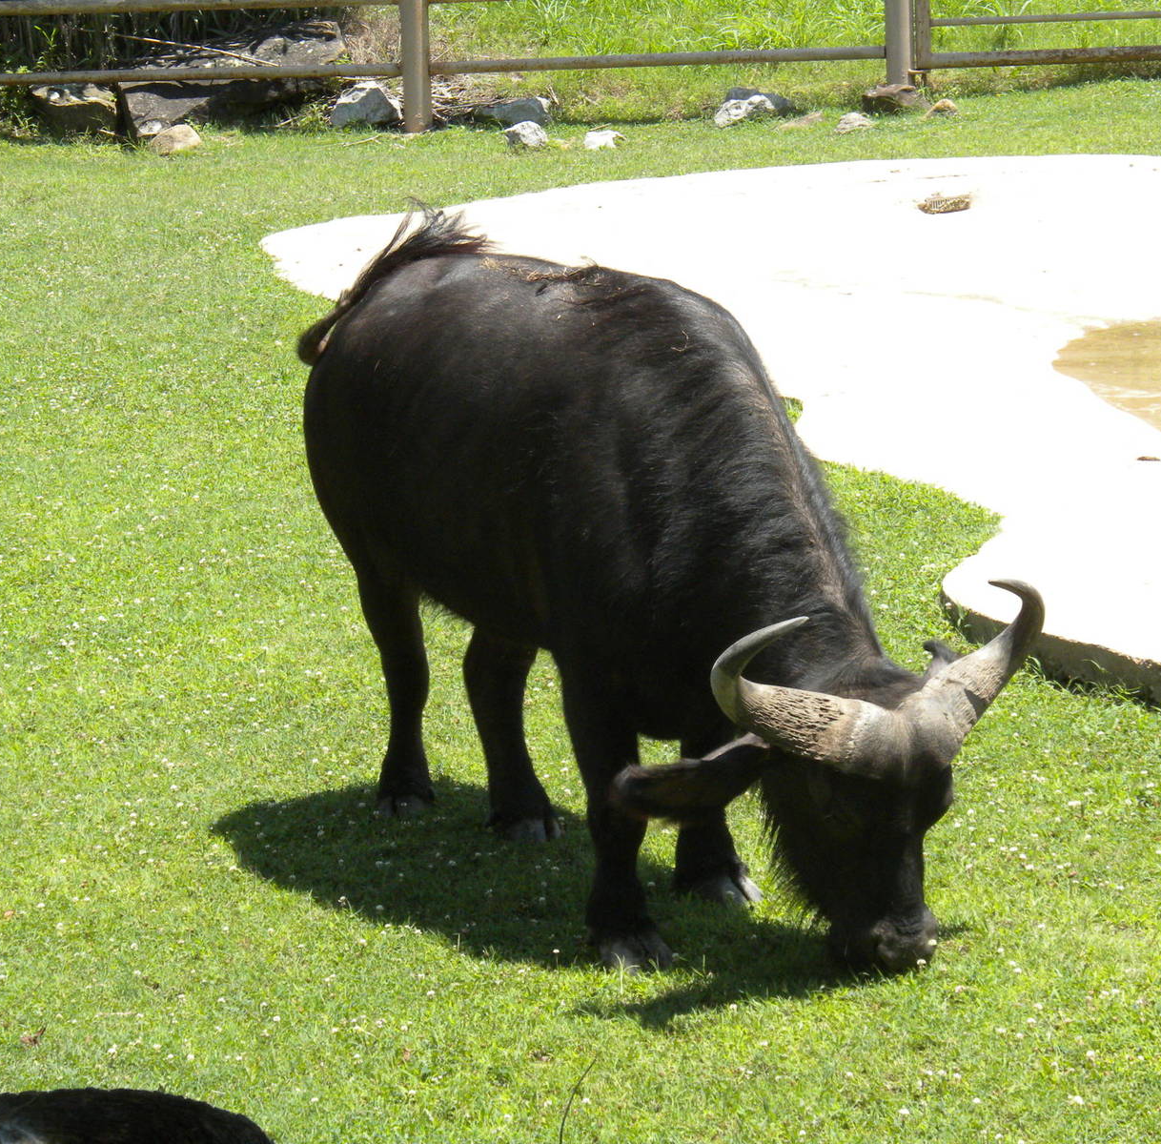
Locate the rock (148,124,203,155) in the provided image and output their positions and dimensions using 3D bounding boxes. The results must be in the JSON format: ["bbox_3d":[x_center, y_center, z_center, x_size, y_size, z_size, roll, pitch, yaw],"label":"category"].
[{"bbox_3d":[-2.060,-2.196,22.400,0.280,0.160,0.220,0,12,0],"label":"rock"}]

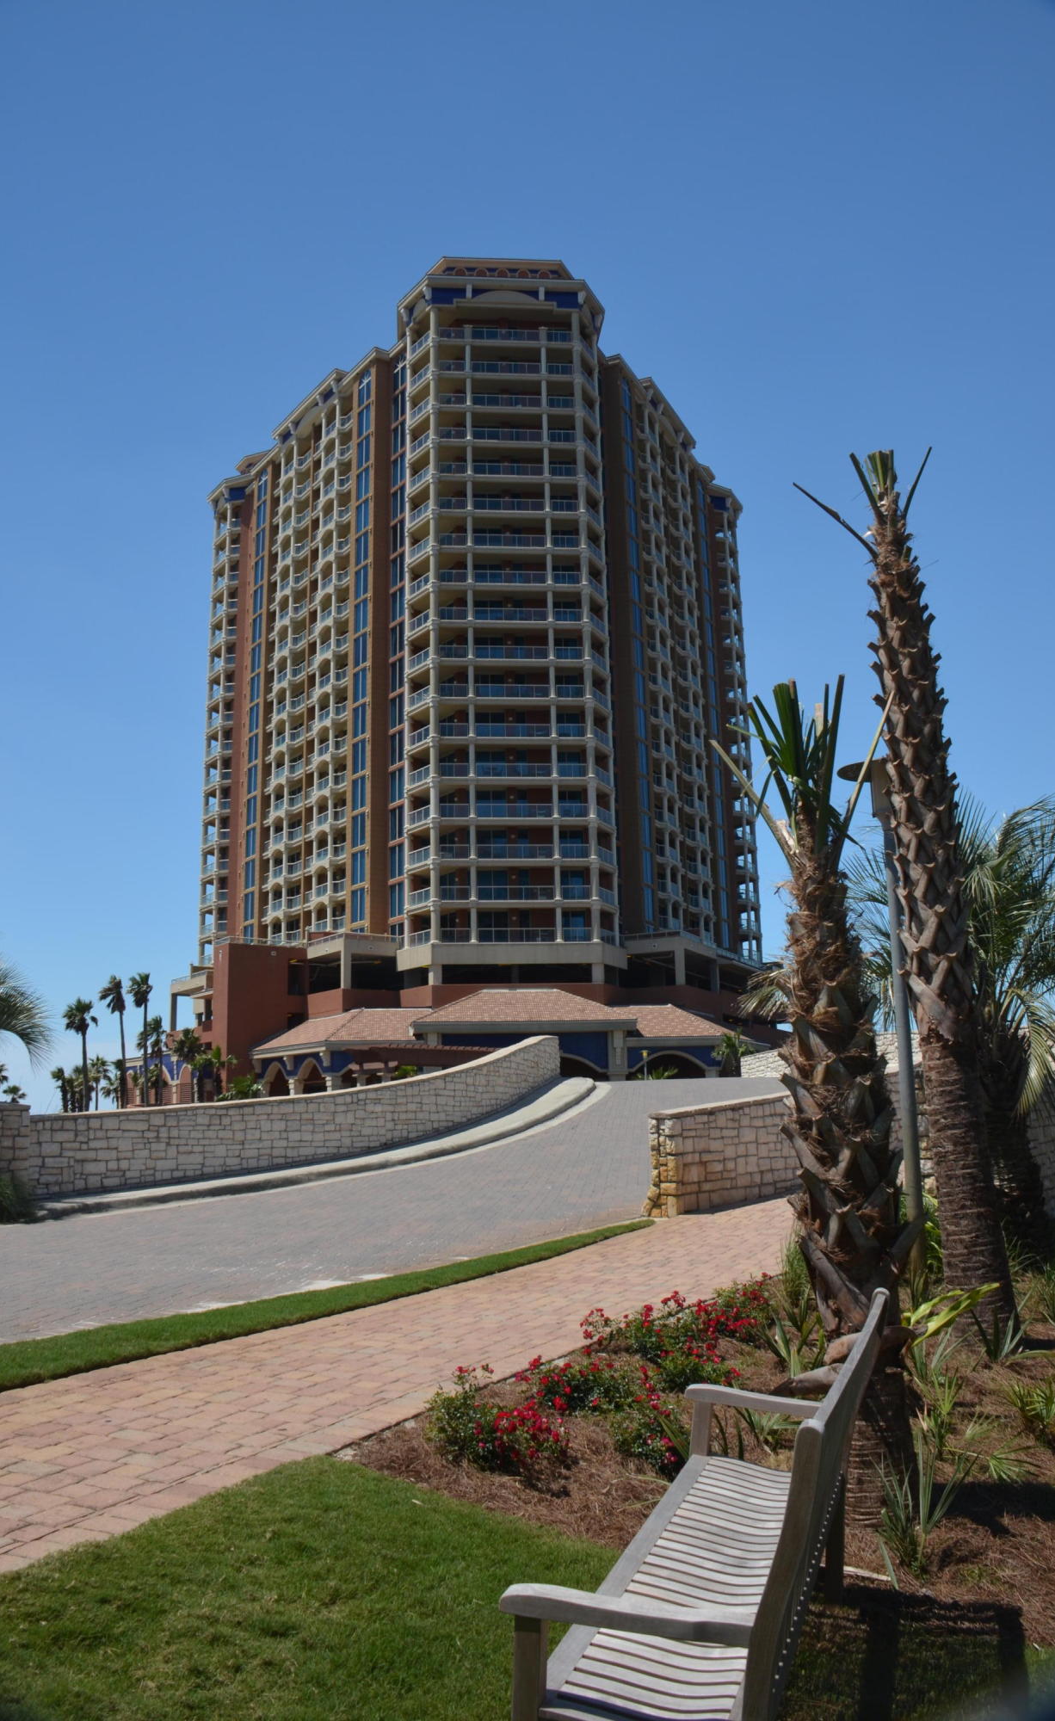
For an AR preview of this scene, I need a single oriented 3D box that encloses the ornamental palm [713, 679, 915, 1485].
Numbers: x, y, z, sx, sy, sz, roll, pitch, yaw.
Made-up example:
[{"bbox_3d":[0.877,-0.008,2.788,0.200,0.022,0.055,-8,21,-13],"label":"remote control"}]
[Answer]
[{"bbox_3d":[1.203,0.856,5.090,0.790,3.360,0.850,-1,-14,0],"label":"ornamental palm"}]

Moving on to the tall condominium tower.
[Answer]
[{"bbox_3d":[-4.525,-6.319,127.489,55.130,74.650,64.060,0,-14,-6],"label":"tall condominium tower"}]

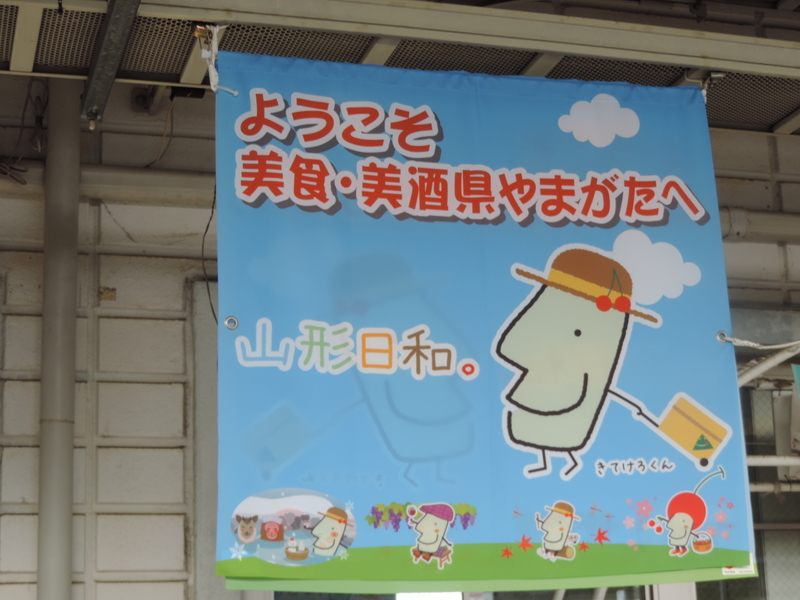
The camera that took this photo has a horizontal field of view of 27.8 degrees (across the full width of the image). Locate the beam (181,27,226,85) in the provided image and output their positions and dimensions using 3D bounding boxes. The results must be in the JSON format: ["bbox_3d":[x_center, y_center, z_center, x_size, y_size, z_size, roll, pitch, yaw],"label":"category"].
[{"bbox_3d":[-0.341,-0.435,2.804,0.039,0.022,0.255,2,-16,-16],"label":"beam"}]

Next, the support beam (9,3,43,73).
[{"bbox_3d":[-0.628,-0.447,2.719,0.039,0.022,0.255,2,-16,-16],"label":"support beam"}]

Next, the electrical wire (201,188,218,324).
[{"bbox_3d":[-0.622,-0.143,5.287,0.050,0.460,0.050,2,-16,-16],"label":"electrical wire"}]

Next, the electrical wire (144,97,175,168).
[{"bbox_3d":[-0.802,-0.560,5.409,0.095,0.255,0.080,2,-16,-16],"label":"electrical wire"}]

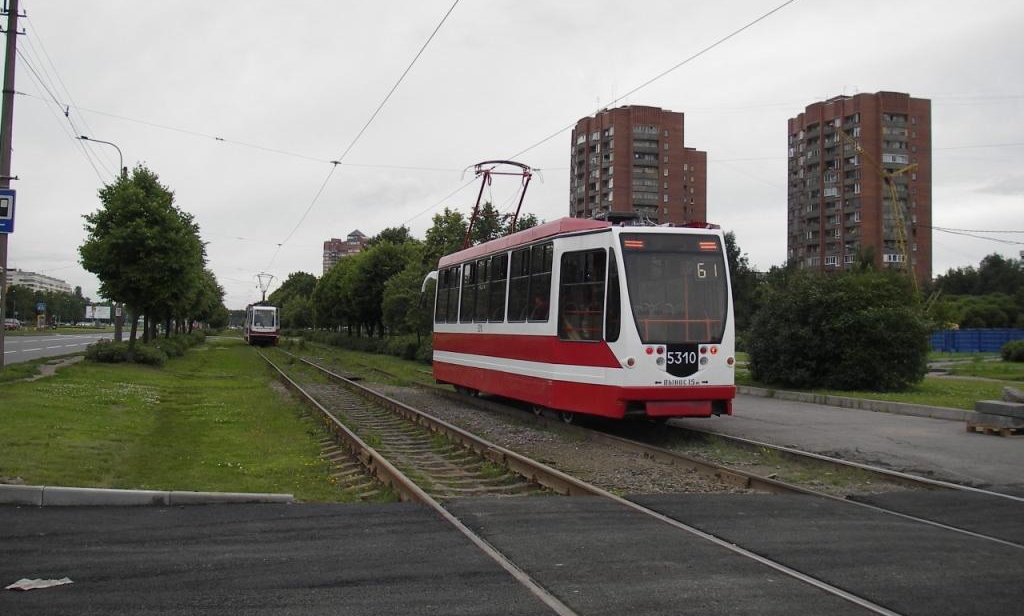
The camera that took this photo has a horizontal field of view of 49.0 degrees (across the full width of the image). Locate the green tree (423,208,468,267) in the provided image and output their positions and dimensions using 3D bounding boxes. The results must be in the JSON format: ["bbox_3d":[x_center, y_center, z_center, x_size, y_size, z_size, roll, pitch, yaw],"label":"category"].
[{"bbox_3d":[-3.846,-1.478,66.000,4.200,8.700,4.200,1,-1,-14],"label":"green tree"}]

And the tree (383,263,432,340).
[{"bbox_3d":[-4.807,0.180,56.000,3.700,4.900,3.700,1,-1,-14],"label":"tree"}]

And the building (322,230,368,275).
[{"bbox_3d":[-87.804,-12.929,600.000,30.000,54.000,24.000,1,-1,-11],"label":"building"}]

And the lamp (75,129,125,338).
[{"bbox_3d":[-20.899,-3.145,57.300,2.600,11.200,0.400,1,-1,-14],"label":"lamp"}]

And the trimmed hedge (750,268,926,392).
[{"bbox_3d":[8.714,0.529,30.000,4.600,3.150,4.300,1,-1,-14],"label":"trimmed hedge"}]

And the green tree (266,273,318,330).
[{"bbox_3d":[-28.443,-0.025,145.000,6.200,8.800,6.200,1,-1,-14],"label":"green tree"}]

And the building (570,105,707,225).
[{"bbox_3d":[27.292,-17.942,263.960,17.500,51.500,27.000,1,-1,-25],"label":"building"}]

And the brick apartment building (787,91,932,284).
[{"bbox_3d":[74.883,-17.354,241.540,15.500,50.500,27.000,1,-1,-25],"label":"brick apartment building"}]

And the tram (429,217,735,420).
[{"bbox_3d":[0.588,0.376,23.240,2.550,3.250,15.000,1,-1,-14],"label":"tram"}]

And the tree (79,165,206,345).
[{"bbox_3d":[-14.832,-1.700,45.000,5.000,7.900,5.000,1,-1,-14],"label":"tree"}]

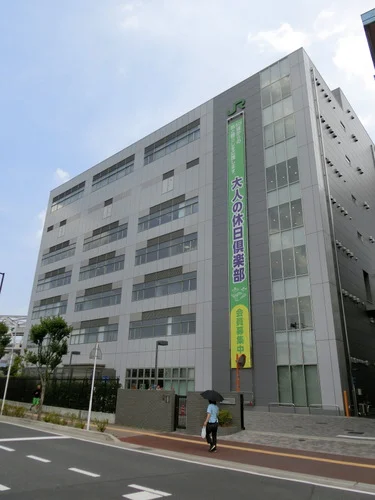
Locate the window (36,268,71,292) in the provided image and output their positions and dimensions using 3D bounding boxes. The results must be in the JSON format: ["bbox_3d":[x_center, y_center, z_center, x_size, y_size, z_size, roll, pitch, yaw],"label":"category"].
[{"bbox_3d":[-19.721,4.399,53.538,9.364,2.830,0.200,-15,-26,38],"label":"window"}]

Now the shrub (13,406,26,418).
[{"bbox_3d":[-9.335,9.029,20.064,0.750,0.620,0.700,-15,-26,38],"label":"shrub"}]

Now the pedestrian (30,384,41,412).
[{"bbox_3d":[-9.488,9.469,22.968,0.620,1.660,0.500,-15,-26,38],"label":"pedestrian"}]

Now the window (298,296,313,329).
[{"bbox_3d":[8.969,4.764,27.254,0.928,2.485,0.120,-15,-26,38],"label":"window"}]

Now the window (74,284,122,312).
[{"bbox_3d":[-11.231,5.974,45.238,9.399,2.780,0.200,-15,-26,38],"label":"window"}]

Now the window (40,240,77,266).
[{"bbox_3d":[-19.423,0.410,54.805,9.188,2.730,0.180,-15,-26,38],"label":"window"}]

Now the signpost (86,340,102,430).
[{"bbox_3d":[-4.200,6.026,16.104,0.120,3.669,0.660,-15,-26,38],"label":"signpost"}]

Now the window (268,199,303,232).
[{"bbox_3d":[8.414,-2.779,30.930,3.102,2.487,0.200,-15,-26,38],"label":"window"}]

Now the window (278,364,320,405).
[{"bbox_3d":[8.131,9.841,26.201,3.146,2.728,0.200,-15,-26,38],"label":"window"}]

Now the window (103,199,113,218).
[{"bbox_3d":[-10.769,-5.532,49.257,1.838,2.712,0.150,-15,-26,38],"label":"window"}]

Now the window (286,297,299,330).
[{"bbox_3d":[8.201,4.969,27.871,1.015,2.485,0.120,-15,-26,38],"label":"window"}]

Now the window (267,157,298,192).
[{"bbox_3d":[8.527,-6.710,32.380,3.075,2.579,0.200,-15,-26,38],"label":"window"}]

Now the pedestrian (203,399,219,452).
[{"bbox_3d":[0.776,5.663,11.868,0.500,1.640,0.500,19,-27,-39],"label":"pedestrian"}]

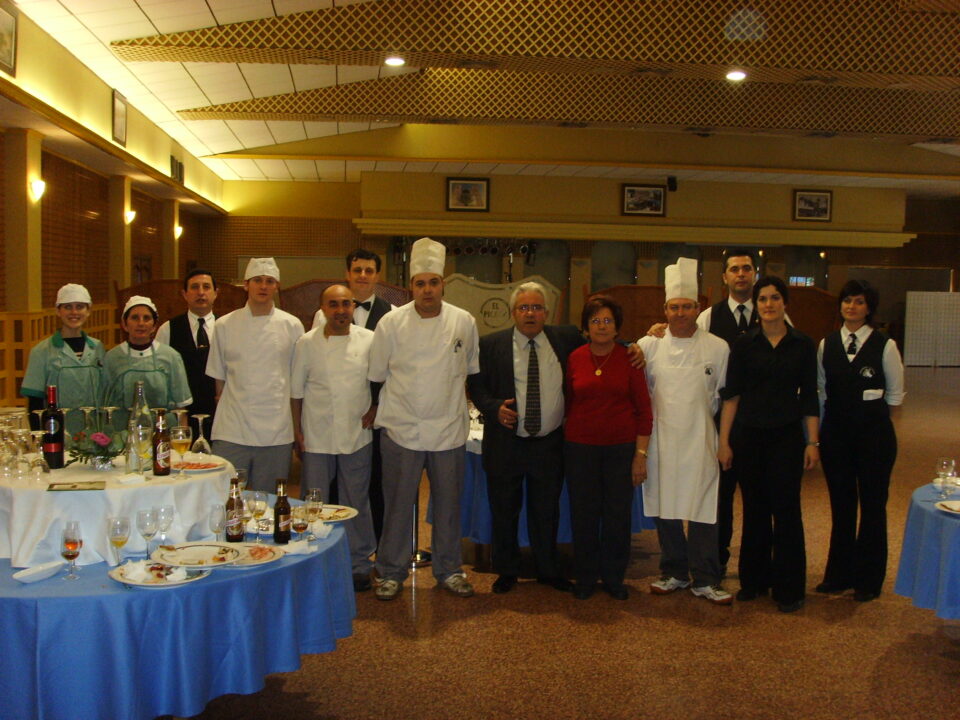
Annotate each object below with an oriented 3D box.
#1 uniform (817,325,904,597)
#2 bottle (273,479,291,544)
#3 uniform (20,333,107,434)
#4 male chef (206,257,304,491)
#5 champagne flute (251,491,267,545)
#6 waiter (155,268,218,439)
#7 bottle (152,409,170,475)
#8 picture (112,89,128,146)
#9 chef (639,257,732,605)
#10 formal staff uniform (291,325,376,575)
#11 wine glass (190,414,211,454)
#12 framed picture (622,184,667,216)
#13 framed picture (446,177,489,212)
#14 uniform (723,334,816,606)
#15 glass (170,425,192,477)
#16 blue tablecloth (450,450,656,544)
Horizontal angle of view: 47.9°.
[{"bbox_3d":[2.087,0.531,5.932,0.460,1.455,0.300,3,4,21],"label":"uniform"},{"bbox_3d":[-0.695,0.533,3.821,0.061,0.224,0.061,1,4,0],"label":"bottle"},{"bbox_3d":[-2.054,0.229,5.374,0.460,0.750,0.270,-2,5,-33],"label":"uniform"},{"bbox_3d":[-1.232,0.302,5.962,0.530,1.730,0.320,0,5,-16],"label":"male chef"},{"bbox_3d":[-0.745,0.528,3.646,0.058,0.173,0.058,0,5,-10],"label":"champagne flute"},{"bbox_3d":[-1.629,0.330,6.300,0.520,1.720,0.330,0,4,-12],"label":"waiter"},{"bbox_3d":[-1.122,0.289,3.817,0.061,0.228,0.061,1,4,0],"label":"bottle"},{"bbox_3d":[-3.804,-2.542,11.429,0.040,0.523,0.730,1,4,-7],"label":"picture"},{"bbox_3d":[1.113,0.365,5.874,0.500,1.815,0.360,2,4,9],"label":"chef"},{"bbox_3d":[-0.785,0.483,5.890,0.480,1.345,0.300,1,4,-5],"label":"formal staff uniform"},{"bbox_3d":[-1.078,0.285,4.171,0.076,0.153,0.076,0,5,-15],"label":"wine glass"},{"bbox_3d":[3.417,-3.309,22.511,0.910,0.640,0.050,1,4,-7],"label":"framed picture"},{"bbox_3d":[-0.231,-3.133,20.500,0.800,0.660,0.050,1,5,-8],"label":"framed picture"},{"bbox_3d":[1.553,0.546,5.820,0.500,1.452,0.330,2,4,11],"label":"uniform"},{"bbox_3d":[-1.038,0.323,3.772,0.074,0.172,0.074,1,4,0],"label":"glass"},{"bbox_3d":[0.408,0.762,6.949,1.420,0.570,1.420,1,4,-7],"label":"blue tablecloth"}]

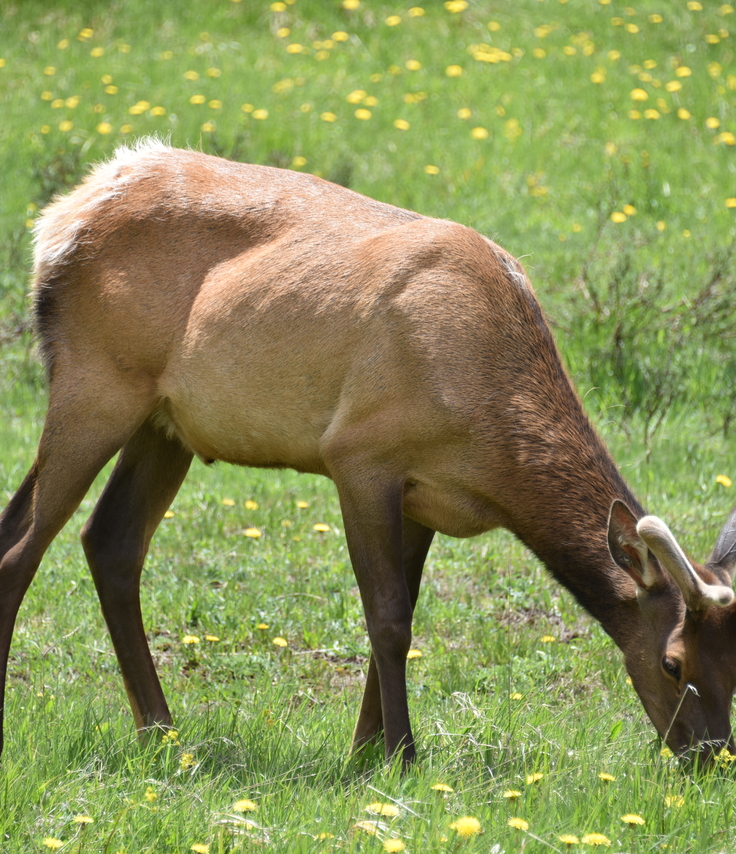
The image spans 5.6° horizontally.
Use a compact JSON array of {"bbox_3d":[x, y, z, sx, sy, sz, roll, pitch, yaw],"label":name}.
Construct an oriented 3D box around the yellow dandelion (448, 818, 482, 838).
[{"bbox_3d":[0.184,0.755,14.100,0.052,0.034,0.048,0,7,0],"label":"yellow dandelion"}]

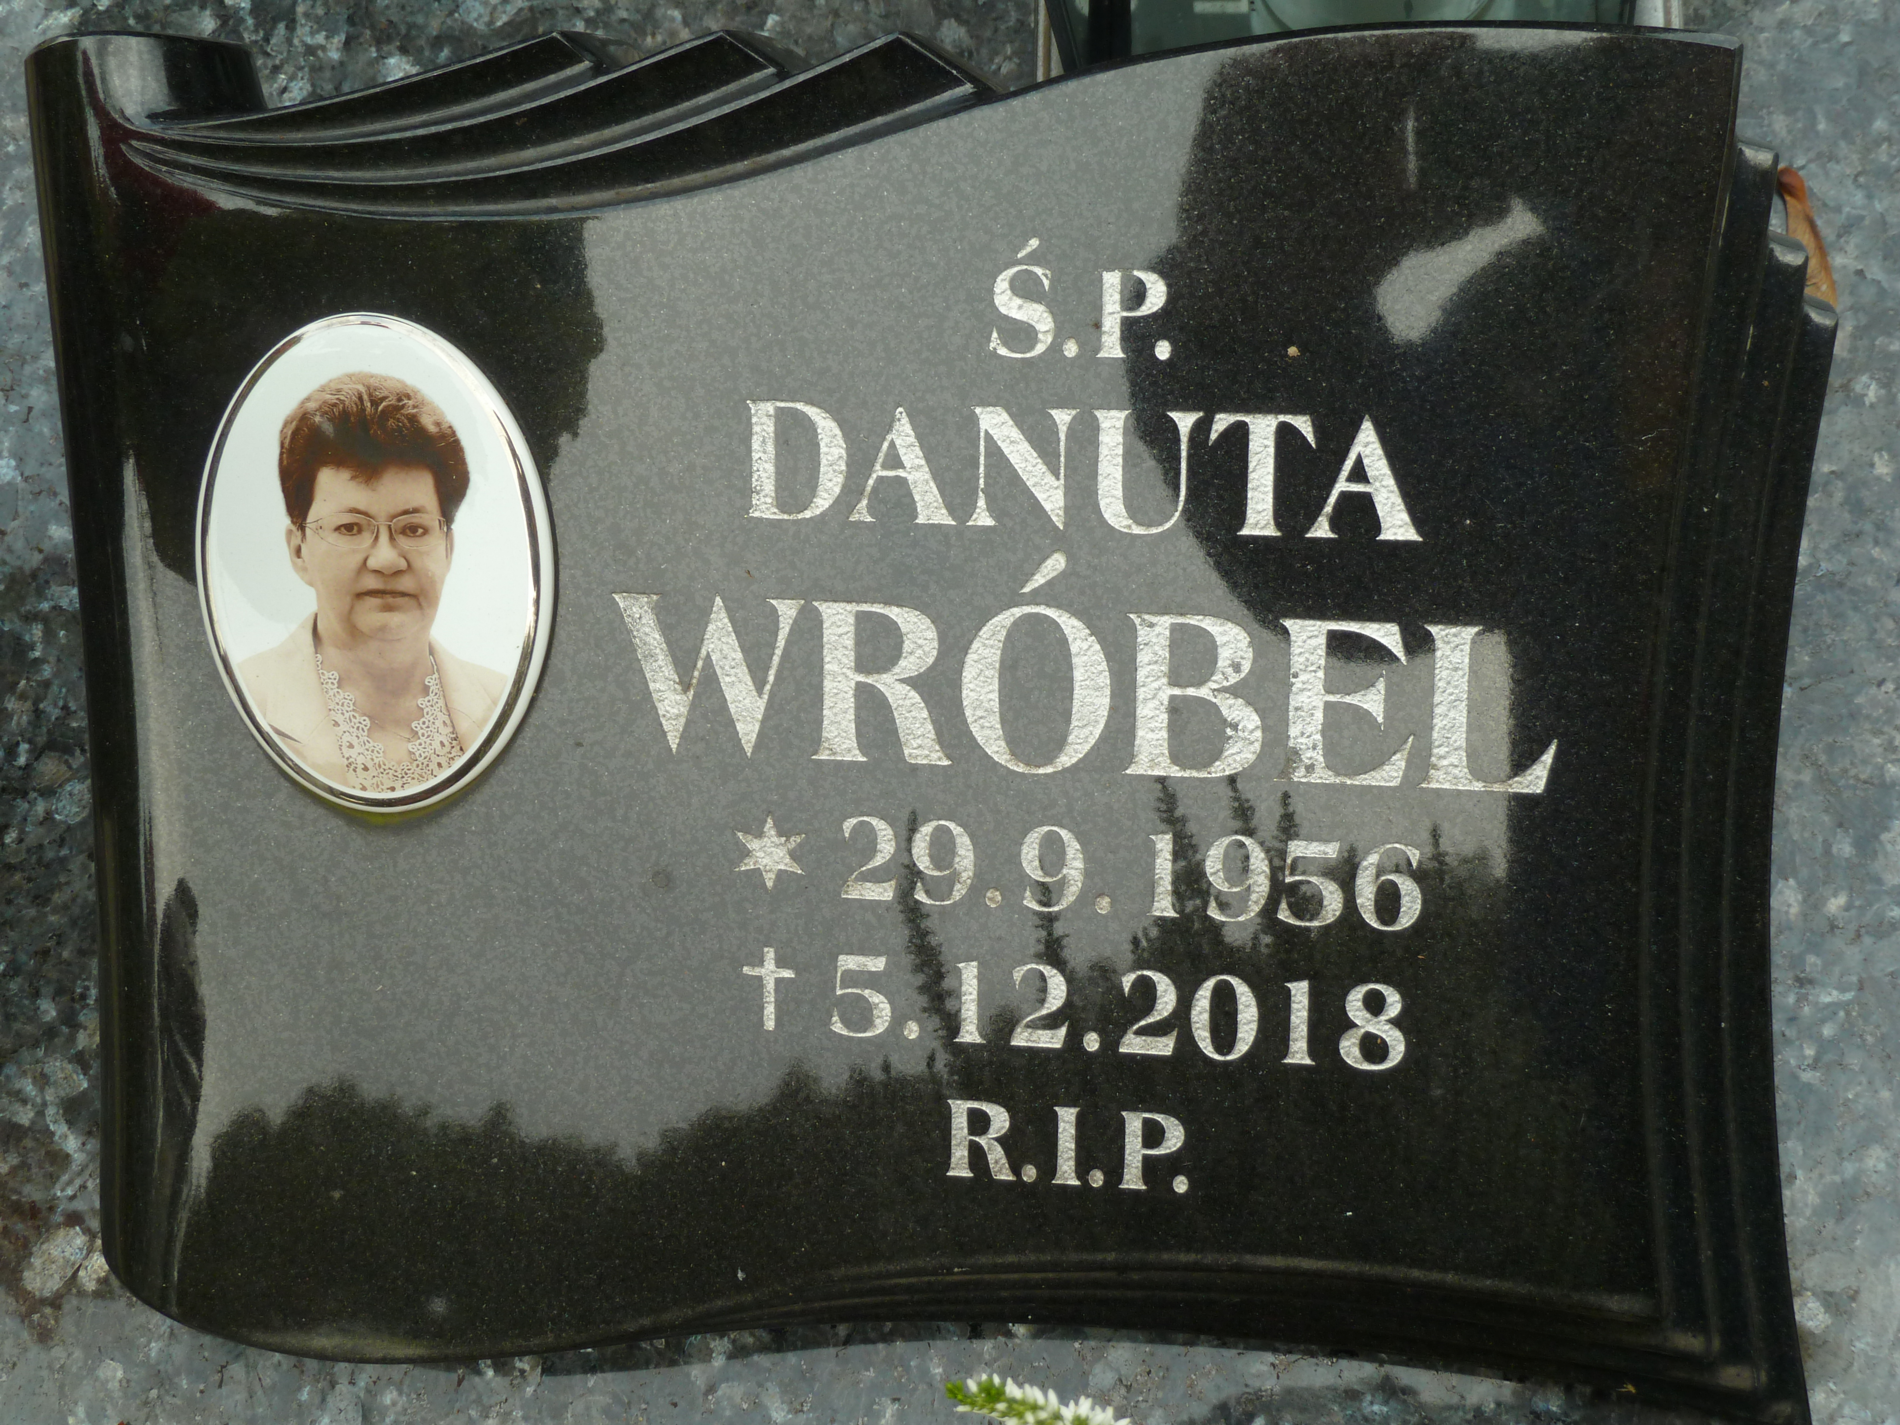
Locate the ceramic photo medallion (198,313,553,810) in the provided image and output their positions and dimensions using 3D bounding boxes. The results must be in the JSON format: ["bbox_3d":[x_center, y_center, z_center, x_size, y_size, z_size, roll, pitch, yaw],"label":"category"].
[{"bbox_3d":[-0.138,-0.034,0.675,0.090,0.011,0.120,3,102,10],"label":"ceramic photo medallion"}]

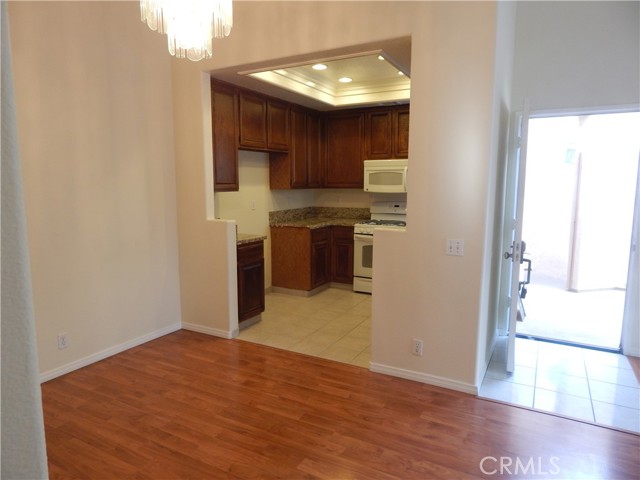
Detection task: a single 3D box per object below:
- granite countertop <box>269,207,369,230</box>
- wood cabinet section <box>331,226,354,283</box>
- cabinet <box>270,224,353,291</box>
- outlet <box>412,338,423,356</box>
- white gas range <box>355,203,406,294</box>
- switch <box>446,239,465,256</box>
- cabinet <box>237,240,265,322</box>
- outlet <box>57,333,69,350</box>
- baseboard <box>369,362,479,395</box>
[{"bbox_3d":[0.040,-0.304,5.574,0.987,0.204,1.149,4,9,29],"label":"granite countertop"},{"bbox_3d":[0.443,0.182,5.736,0.336,0.783,0.580,4,9,28],"label":"wood cabinet section"},{"bbox_3d":[0.052,0.192,5.643,0.973,0.818,1.118,4,9,29],"label":"cabinet"},{"bbox_3d":[0.699,0.773,2.913,0.070,0.115,0.008,4,9,29],"label":"outlet"},{"bbox_3d":[0.928,0.101,5.401,0.762,1.177,0.656,4,9,29],"label":"white gas range"},{"bbox_3d":[0.899,0.051,2.700,0.116,0.115,0.010,4,9,29],"label":"switch"},{"bbox_3d":[-0.949,0.388,4.188,0.642,0.804,0.458,4,9,29],"label":"cabinet"},{"bbox_3d":[-1.915,0.753,3.036,0.008,0.115,0.070,4,9,29],"label":"outlet"},{"bbox_3d":[0.726,0.991,2.923,0.781,0.076,0.014,4,9,29],"label":"baseboard"}]

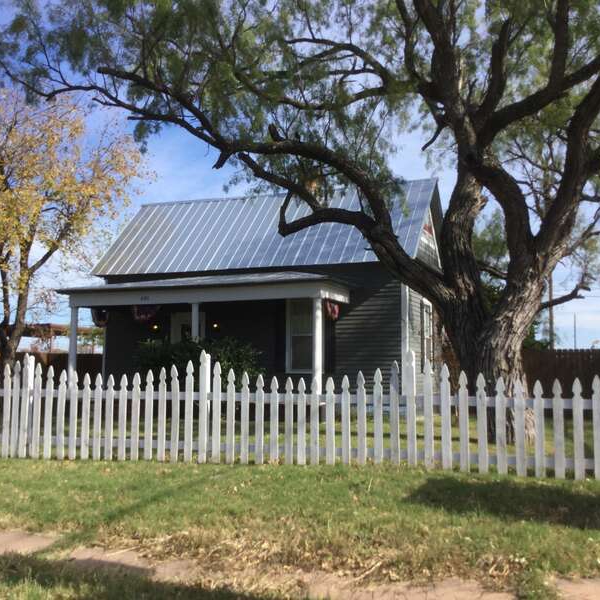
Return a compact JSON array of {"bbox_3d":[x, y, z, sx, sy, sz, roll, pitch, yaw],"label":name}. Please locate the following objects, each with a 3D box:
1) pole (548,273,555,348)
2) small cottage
[{"bbox_3d":[14.228,0.415,40.653,0.280,8.812,0.280,-2,-5,24],"label":"pole"},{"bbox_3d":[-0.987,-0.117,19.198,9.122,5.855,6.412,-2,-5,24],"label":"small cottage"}]

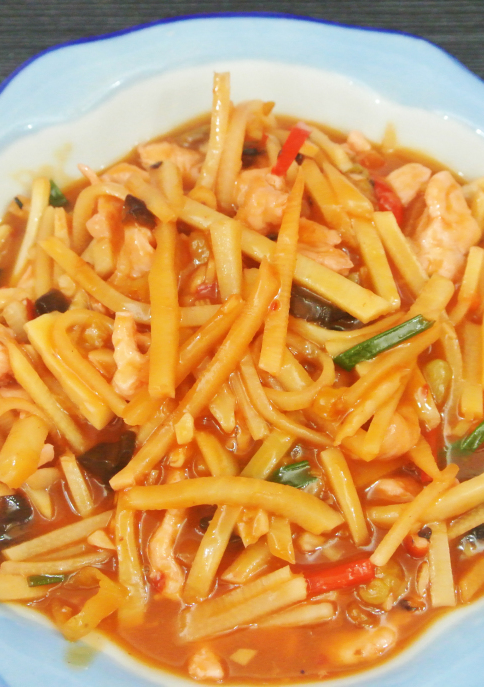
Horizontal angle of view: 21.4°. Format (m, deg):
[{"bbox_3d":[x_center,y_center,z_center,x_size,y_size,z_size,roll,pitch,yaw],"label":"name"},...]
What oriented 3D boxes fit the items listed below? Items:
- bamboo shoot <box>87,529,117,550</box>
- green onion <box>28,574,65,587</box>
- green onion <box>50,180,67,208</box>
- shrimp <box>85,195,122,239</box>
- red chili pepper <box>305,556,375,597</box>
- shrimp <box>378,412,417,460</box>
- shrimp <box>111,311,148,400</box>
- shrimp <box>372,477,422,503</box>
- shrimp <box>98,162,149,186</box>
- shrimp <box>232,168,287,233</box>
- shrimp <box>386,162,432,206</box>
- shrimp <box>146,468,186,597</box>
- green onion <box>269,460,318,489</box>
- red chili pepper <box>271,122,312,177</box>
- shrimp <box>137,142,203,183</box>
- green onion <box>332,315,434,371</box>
[{"bbox_3d":[-0.043,0.059,0.390,0.009,0.004,0.005,22,66,10],"label":"bamboo shoot"},{"bbox_3d":[-0.059,0.071,0.384,0.012,0.003,0.003,-6,64,-4],"label":"green onion"},{"bbox_3d":[-0.068,-0.054,0.468,0.008,0.006,0.012,-29,68,-14],"label":"green onion"},{"bbox_3d":[-0.047,-0.043,0.435,0.013,0.010,0.014,-11,65,-6],"label":"shrimp"},{"bbox_3d":[0.029,0.070,0.385,0.022,0.007,0.009,-12,65,-6],"label":"red chili pepper"},{"bbox_3d":[0.048,0.029,0.399,0.015,0.011,0.015,5,64,2],"label":"shrimp"},{"bbox_3d":[-0.038,0.004,0.433,0.013,0.012,0.031,0,64,-1],"label":"shrimp"},{"bbox_3d":[0.048,0.045,0.400,0.017,0.007,0.008,0,64,-1],"label":"shrimp"},{"bbox_3d":[-0.044,-0.062,0.474,0.020,0.010,0.012,-7,64,-4],"label":"shrimp"},{"bbox_3d":[0.007,-0.051,0.462,0.018,0.013,0.023,21,66,10],"label":"shrimp"},{"bbox_3d":[0.058,-0.055,0.446,0.015,0.009,0.013,14,65,6],"label":"shrimp"},{"bbox_3d":[-0.023,0.058,0.392,0.013,0.010,0.040,0,64,-1],"label":"shrimp"},{"bbox_3d":[0.017,0.043,0.426,0.016,0.006,0.009,-14,65,-7],"label":"green onion"},{"bbox_3d":[0.018,-0.071,0.469,0.006,0.004,0.021,22,66,10],"label":"red chili pepper"},{"bbox_3d":[-0.025,-0.063,0.448,0.021,0.010,0.012,9,64,4],"label":"shrimp"},{"bbox_3d":[0.048,0.000,0.433,0.036,0.005,0.007,-25,67,-12],"label":"green onion"}]

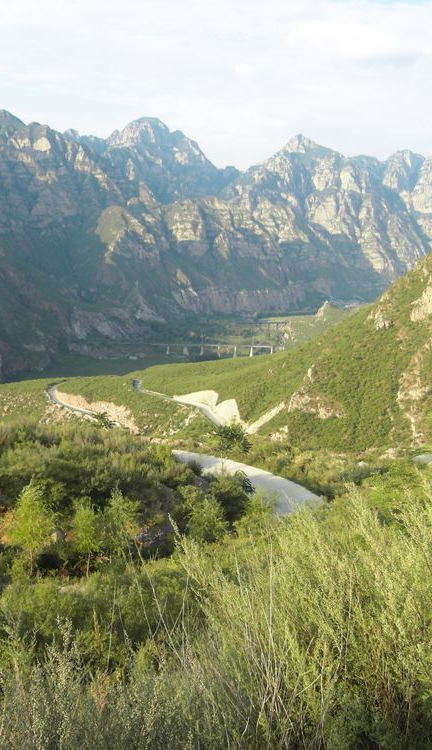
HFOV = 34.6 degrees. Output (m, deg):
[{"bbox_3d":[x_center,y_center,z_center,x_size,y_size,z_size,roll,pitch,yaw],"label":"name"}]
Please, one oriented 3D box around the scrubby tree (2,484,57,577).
[{"bbox_3d":[-5.351,4.428,20.000,1.500,2.815,1.425,0,8,0],"label":"scrubby tree"}]

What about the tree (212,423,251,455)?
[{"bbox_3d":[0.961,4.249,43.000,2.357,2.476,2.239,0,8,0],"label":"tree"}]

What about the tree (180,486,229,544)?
[{"bbox_3d":[-0.398,4.794,24.000,1.662,1.948,1.579,0,8,0],"label":"tree"}]

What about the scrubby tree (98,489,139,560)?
[{"bbox_3d":[-2.923,4.528,21.000,1.272,2.199,1.209,0,8,0],"label":"scrubby tree"}]

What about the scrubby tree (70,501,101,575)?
[{"bbox_3d":[-3.859,4.805,20.500,0.887,2.280,0.843,0,8,0],"label":"scrubby tree"}]

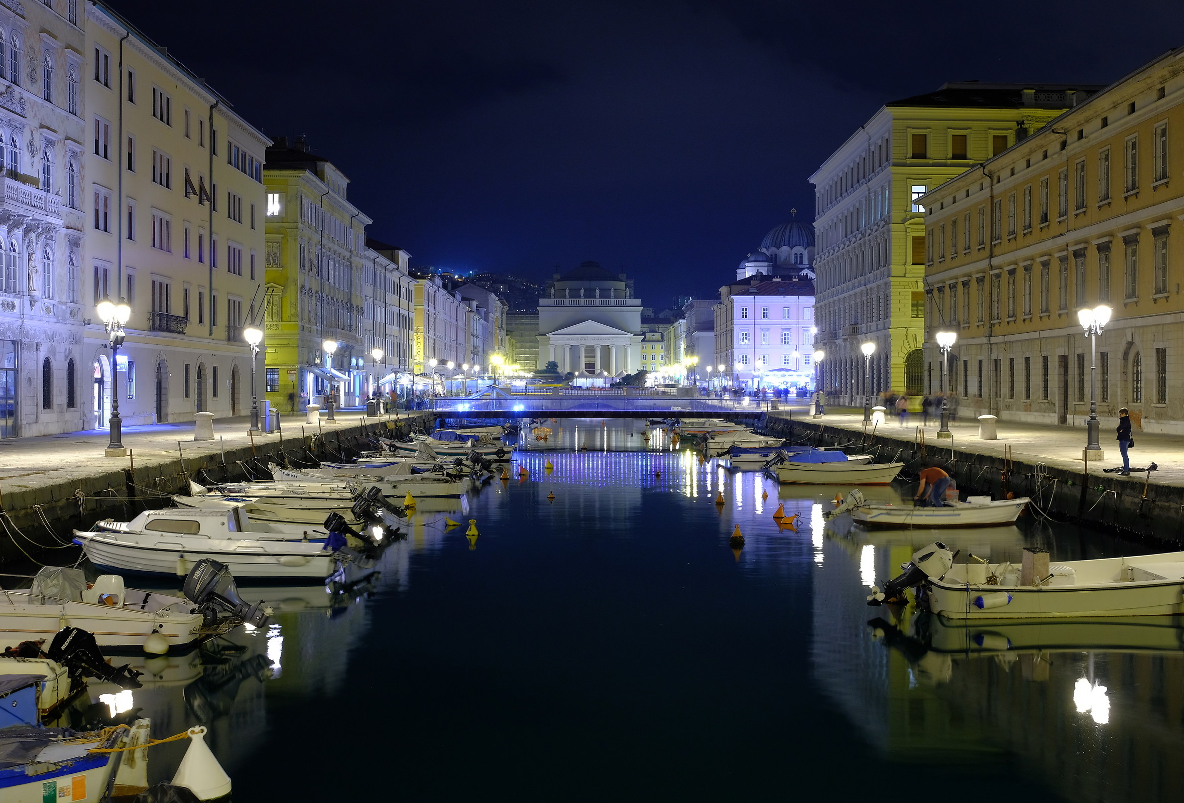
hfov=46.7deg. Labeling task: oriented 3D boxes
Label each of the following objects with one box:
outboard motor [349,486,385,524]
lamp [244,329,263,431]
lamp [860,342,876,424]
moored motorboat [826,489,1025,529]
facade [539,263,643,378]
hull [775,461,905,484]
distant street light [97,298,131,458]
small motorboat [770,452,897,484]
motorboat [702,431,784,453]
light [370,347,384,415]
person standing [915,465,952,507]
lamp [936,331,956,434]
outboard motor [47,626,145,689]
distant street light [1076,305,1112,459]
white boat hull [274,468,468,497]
[{"bbox_3d":[-5.376,2.835,34.000,1.300,0.600,0.420,38,0,0],"label":"outboard motor"},{"bbox_3d":[-15.174,-0.995,61.700,0.950,4.950,0.900,0,0,0],"label":"lamp"},{"bbox_3d":[15.705,-1.081,78.000,0.950,4.950,0.900,0,0,0],"label":"lamp"},{"bbox_3d":[9.726,3.032,39.693,5.770,1.050,1.900,0,1,0],"label":"moored motorboat"},{"bbox_3d":[-0.600,-20.000,357.000,26.500,34.000,46.000,0,0,0],"label":"facade"},{"bbox_3d":[10.091,2.885,56.042,5.300,0.920,2.000,0,1,0],"label":"hull"},{"bbox_3d":[-15.199,-0.810,43.700,1.050,5.000,1.000,0,0,0],"label":"distant street light"},{"bbox_3d":[9.942,2.644,56.039,5.600,1.300,2.000,0,1,0],"label":"small motorboat"},{"bbox_3d":[8.919,2.363,81.000,4.800,1.250,1.800,0,0,0],"label":"motorboat"},{"bbox_3d":[-15.400,-1.325,98.691,0.880,4.800,0.880,0,1,0],"label":"light"},{"bbox_3d":[9.817,2.583,39.637,1.050,1.250,0.600,0,1,0],"label":"person standing"},{"bbox_3d":[15.830,-0.764,61.595,0.920,4.800,0.920,0,1,0],"label":"lamp"},{"bbox_3d":[-6.091,3.148,16.800,1.120,0.550,0.400,37,0,0],"label":"outboard motor"},{"bbox_3d":[15.284,-0.660,41.800,1.050,4.950,1.000,0,0,0],"label":"distant street light"},{"bbox_3d":[-7.859,2.787,49.391,7.000,1.100,2.300,0,1,0],"label":"white boat hull"}]

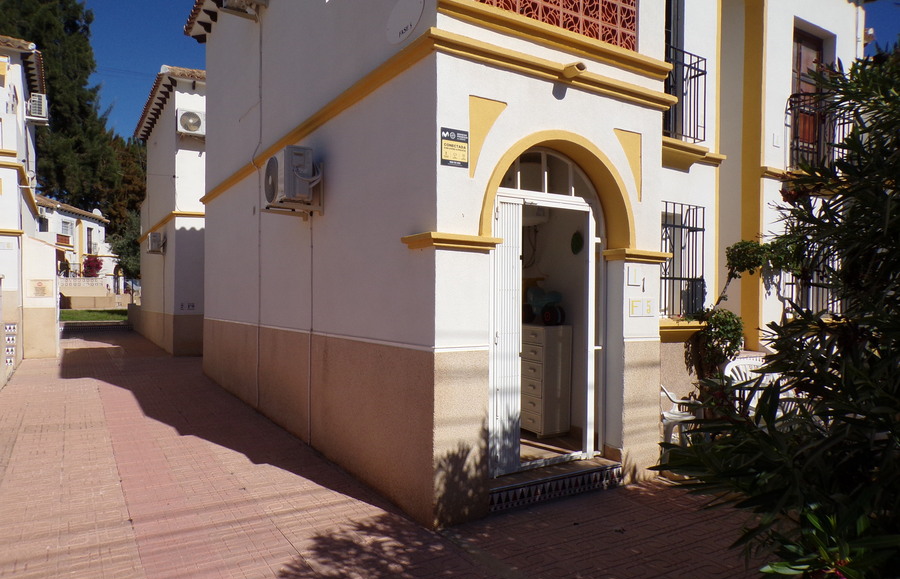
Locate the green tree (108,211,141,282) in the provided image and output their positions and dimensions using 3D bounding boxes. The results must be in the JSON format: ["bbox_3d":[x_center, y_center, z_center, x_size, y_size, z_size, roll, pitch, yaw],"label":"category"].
[{"bbox_3d":[-16.333,-1.692,32.000,2.700,4.900,2.700,1,-1,-33],"label":"green tree"}]

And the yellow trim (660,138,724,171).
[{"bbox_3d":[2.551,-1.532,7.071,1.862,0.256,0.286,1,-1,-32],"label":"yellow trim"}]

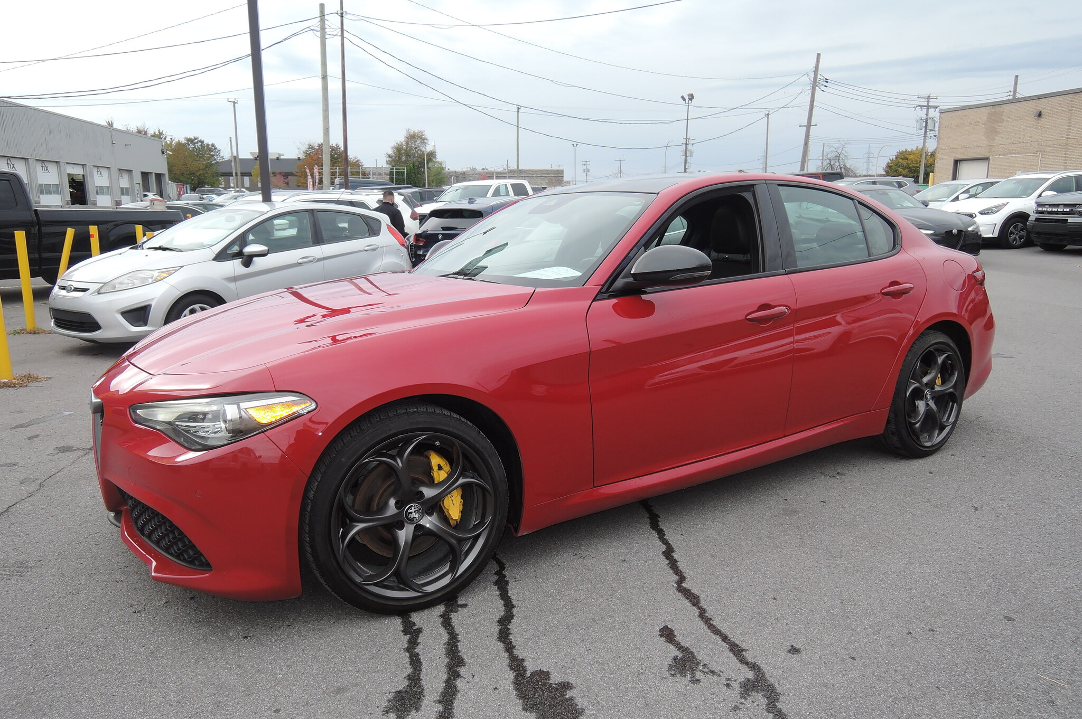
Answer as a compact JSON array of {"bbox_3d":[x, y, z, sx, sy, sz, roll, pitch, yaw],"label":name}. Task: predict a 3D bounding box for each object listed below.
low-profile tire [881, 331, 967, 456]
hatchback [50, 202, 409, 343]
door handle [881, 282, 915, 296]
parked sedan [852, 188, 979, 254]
[{"bbox_3d":[1.914,0.168,3.875,0.660,0.660,0.250,-7,13,-33],"label":"low-profile tire"},{"bbox_3d":[-3.364,-1.031,8.722,1.770,1.470,4.060,7,13,35],"label":"hatchback"},{"bbox_3d":[1.651,-0.326,3.486,0.235,0.050,0.050,-3,10,-33],"label":"door handle"},{"bbox_3d":[6.360,-2.720,14.900,1.870,1.436,4.640,-3,11,-17],"label":"parked sedan"}]

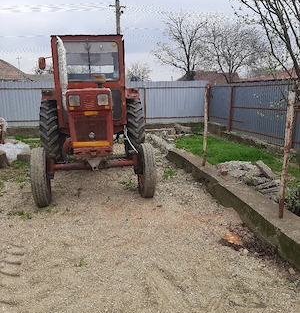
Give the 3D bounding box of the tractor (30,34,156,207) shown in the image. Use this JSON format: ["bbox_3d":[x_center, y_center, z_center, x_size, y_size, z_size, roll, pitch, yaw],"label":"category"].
[{"bbox_3d":[-1.077,-0.874,5.895,2.060,2.720,3.750,-3,9,-10],"label":"tractor"}]

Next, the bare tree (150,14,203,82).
[{"bbox_3d":[1.933,-5.895,21.336,3.700,7.550,3.510,-1,9,0],"label":"bare tree"}]

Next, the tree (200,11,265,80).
[{"bbox_3d":[5.777,-6.064,21.827,4.650,7.580,4.420,-1,9,0],"label":"tree"}]

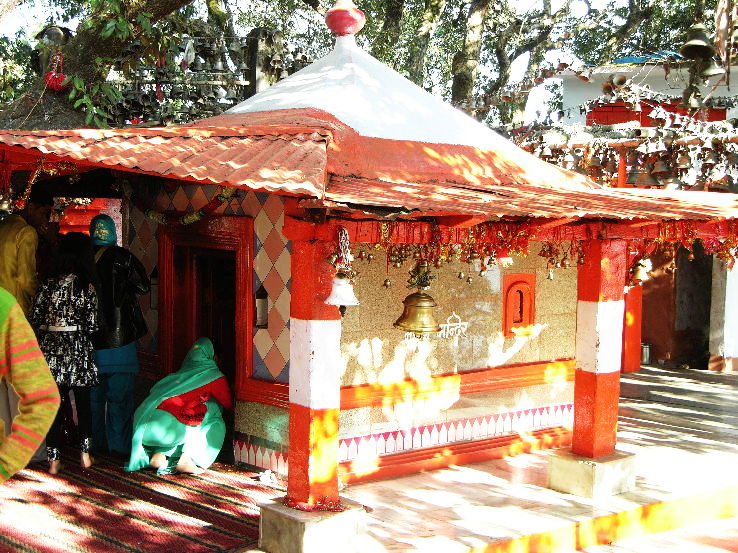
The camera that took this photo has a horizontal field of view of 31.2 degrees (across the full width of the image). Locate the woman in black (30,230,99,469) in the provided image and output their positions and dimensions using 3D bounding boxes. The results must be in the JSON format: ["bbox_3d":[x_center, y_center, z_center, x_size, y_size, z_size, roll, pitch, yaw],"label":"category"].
[{"bbox_3d":[-1.990,0.489,8.633,0.430,1.530,0.300,0,4,-19],"label":"woman in black"}]

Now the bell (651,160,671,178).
[{"bbox_3d":[2.824,-1.036,12.800,0.184,0.169,0.184,1,4,0],"label":"bell"}]

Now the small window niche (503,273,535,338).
[{"bbox_3d":[1.069,0.205,9.604,0.349,0.451,0.080,-2,5,-43],"label":"small window niche"}]

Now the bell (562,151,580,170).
[{"bbox_3d":[1.962,-1.124,12.800,0.166,0.188,0.166,1,4,0],"label":"bell"}]

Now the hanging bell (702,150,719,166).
[{"bbox_3d":[3.308,-1.143,12.800,0.147,0.150,0.147,1,4,0],"label":"hanging bell"}]

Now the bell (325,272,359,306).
[{"bbox_3d":[-0.140,0.066,6.712,0.169,0.168,0.169,1,4,0],"label":"bell"}]

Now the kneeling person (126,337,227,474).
[{"bbox_3d":[-1.143,0.758,7.997,0.500,0.800,0.600,4,4,44],"label":"kneeling person"}]

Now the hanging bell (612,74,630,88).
[{"bbox_3d":[2.484,-1.918,13.000,0.165,0.150,0.165,1,4,0],"label":"hanging bell"}]

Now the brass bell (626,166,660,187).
[{"bbox_3d":[2.618,-0.954,12.600,0.308,0.185,0.308,1,4,0],"label":"brass bell"}]

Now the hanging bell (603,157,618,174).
[{"bbox_3d":[2.431,-1.117,13.300,0.155,0.175,0.155,1,4,0],"label":"hanging bell"}]

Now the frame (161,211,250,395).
[{"bbox_3d":[-1.104,0.205,9.140,0.140,1.188,1.081,-2,5,-43],"label":"frame"}]

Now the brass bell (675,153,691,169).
[{"bbox_3d":[3.155,-1.167,13.300,0.160,0.158,0.160,1,4,0],"label":"brass bell"}]

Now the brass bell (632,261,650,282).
[{"bbox_3d":[1.774,-0.033,8.600,0.117,0.140,0.117,1,4,0],"label":"brass bell"}]

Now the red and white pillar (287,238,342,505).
[{"bbox_3d":[-0.274,0.475,6.729,0.195,1.327,0.180,-2,5,-42],"label":"red and white pillar"}]

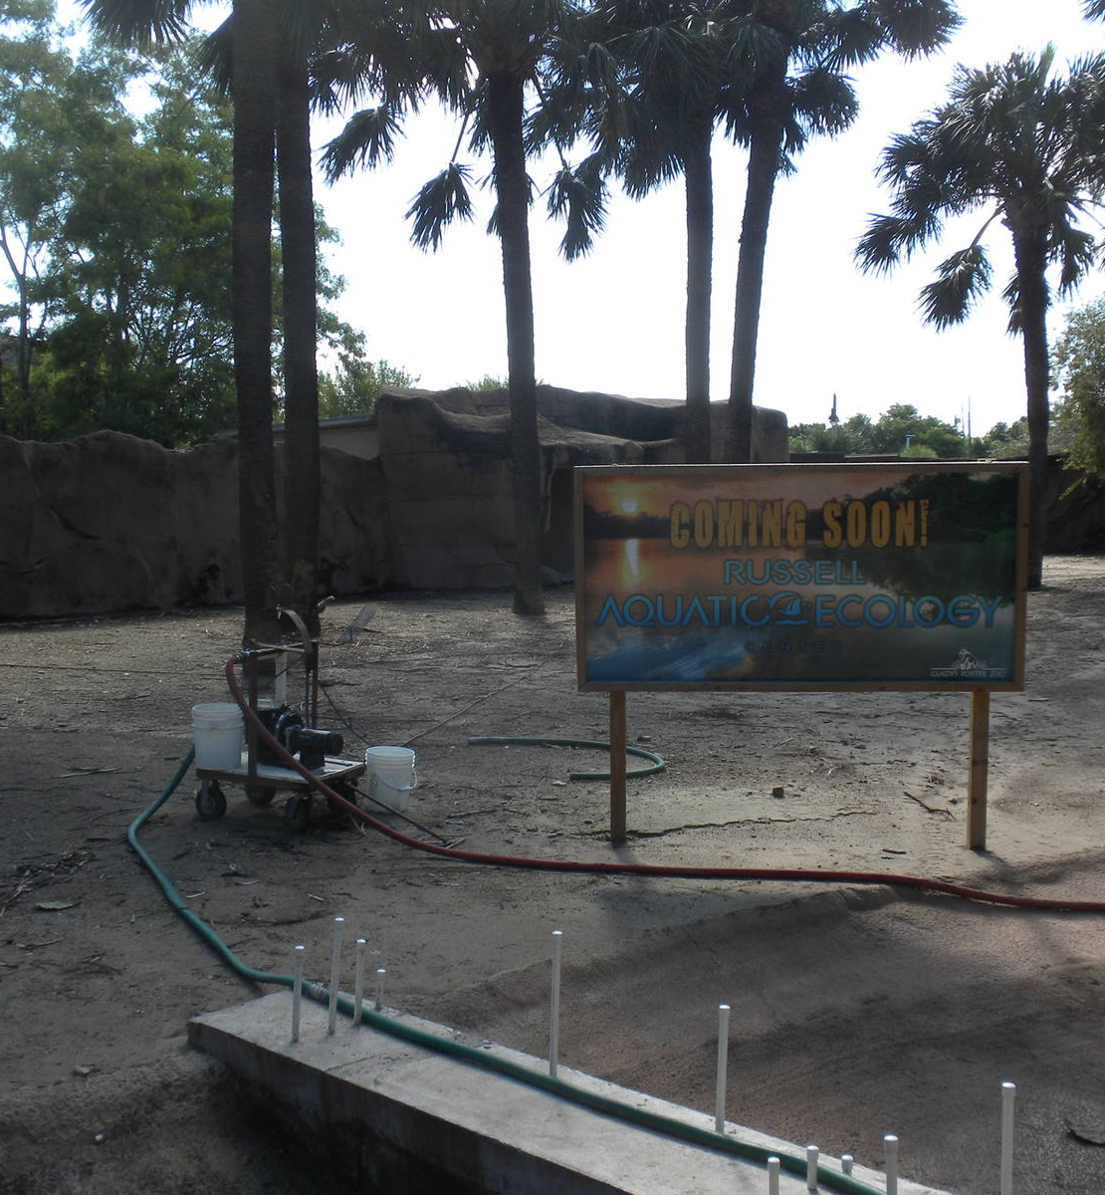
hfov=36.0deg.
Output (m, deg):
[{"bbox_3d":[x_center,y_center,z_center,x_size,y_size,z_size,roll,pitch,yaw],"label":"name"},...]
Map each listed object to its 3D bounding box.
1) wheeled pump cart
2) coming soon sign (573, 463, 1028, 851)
[{"bbox_3d":[-1.657,0.722,10.381,0.850,1.200,0.616,2,6,26],"label":"wheeled pump cart"},{"bbox_3d":[1.379,0.340,9.533,2.484,2.182,0.130,0,6,4],"label":"coming soon sign"}]

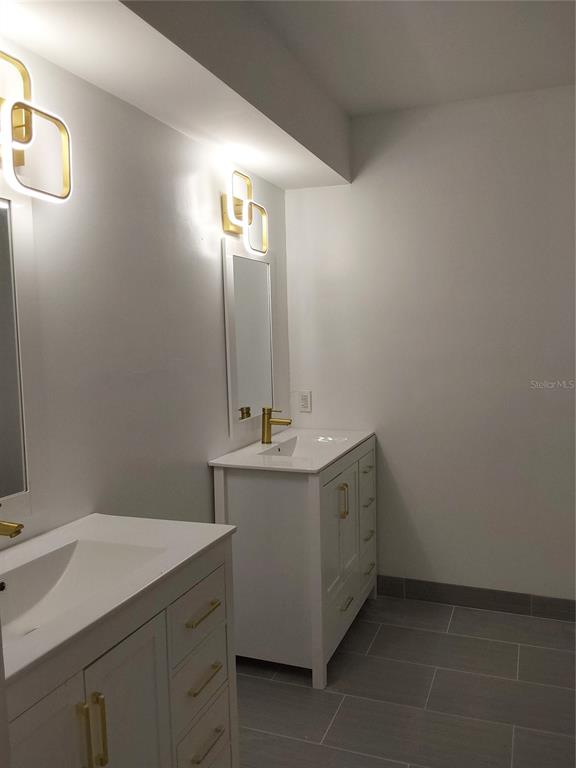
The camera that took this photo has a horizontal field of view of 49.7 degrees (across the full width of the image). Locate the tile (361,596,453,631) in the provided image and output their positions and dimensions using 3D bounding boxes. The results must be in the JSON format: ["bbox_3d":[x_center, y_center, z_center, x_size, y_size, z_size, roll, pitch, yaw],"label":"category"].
[{"bbox_3d":[0.501,1.139,3.098,0.608,0.010,0.292,0,5,22],"label":"tile"}]

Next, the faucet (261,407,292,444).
[{"bbox_3d":[-0.057,0.201,2.935,0.157,0.168,0.048,0,5,22],"label":"faucet"}]

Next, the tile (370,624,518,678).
[{"bbox_3d":[0.678,1.164,2.705,0.607,0.010,0.308,0,5,22],"label":"tile"}]

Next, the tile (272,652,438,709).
[{"bbox_3d":[0.277,1.189,2.535,0.608,0.010,0.308,0,5,22],"label":"tile"}]

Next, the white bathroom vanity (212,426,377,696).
[{"bbox_3d":[0.084,0.724,2.884,0.488,0.875,0.920,0,5,22],"label":"white bathroom vanity"}]

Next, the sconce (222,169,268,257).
[{"bbox_3d":[-0.201,-0.733,2.701,0.094,0.315,0.395,0,5,22],"label":"sconce"}]

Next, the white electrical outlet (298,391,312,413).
[{"bbox_3d":[0.092,0.097,3.329,0.074,0.117,0.010,0,5,22],"label":"white electrical outlet"}]

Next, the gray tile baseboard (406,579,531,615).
[{"bbox_3d":[0.891,1.064,3.099,0.607,0.114,0.010,0,5,22],"label":"gray tile baseboard"}]

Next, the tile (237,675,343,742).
[{"bbox_3d":[-0.093,1.214,2.352,0.560,0.010,0.308,0,5,22],"label":"tile"}]

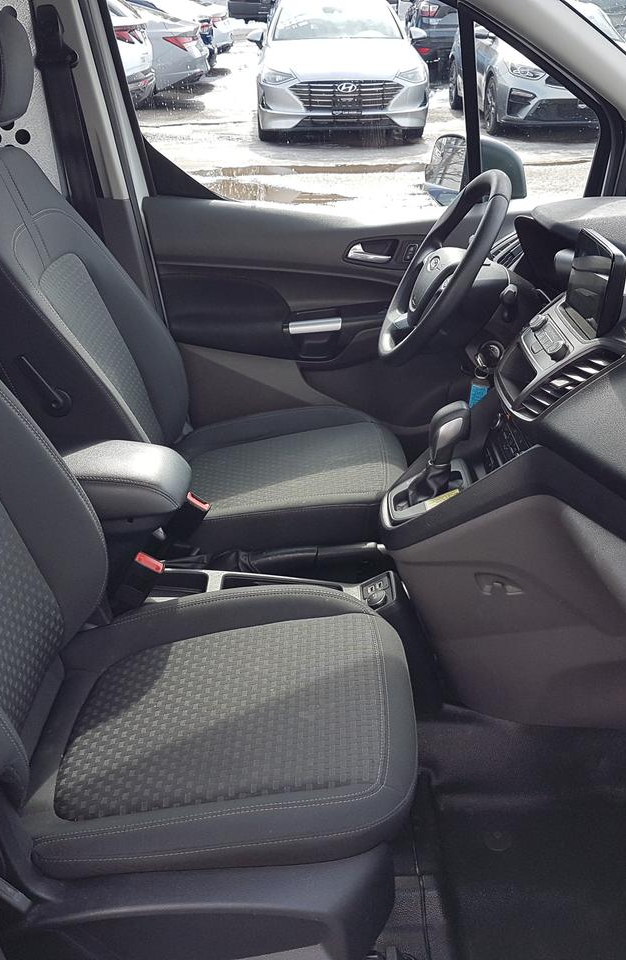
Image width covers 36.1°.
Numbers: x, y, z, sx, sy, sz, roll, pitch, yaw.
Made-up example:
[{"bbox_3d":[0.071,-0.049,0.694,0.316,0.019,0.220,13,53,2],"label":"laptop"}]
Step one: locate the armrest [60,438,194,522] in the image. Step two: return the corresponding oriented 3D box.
[{"bbox_3d":[-0.368,-0.006,1.652,0.310,0.090,0.135,1,29,4],"label":"armrest"}]

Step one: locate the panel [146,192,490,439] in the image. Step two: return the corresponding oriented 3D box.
[{"bbox_3d":[0.081,-0.332,2.244,0.900,0.640,0.140,1,29,4],"label":"panel"}]

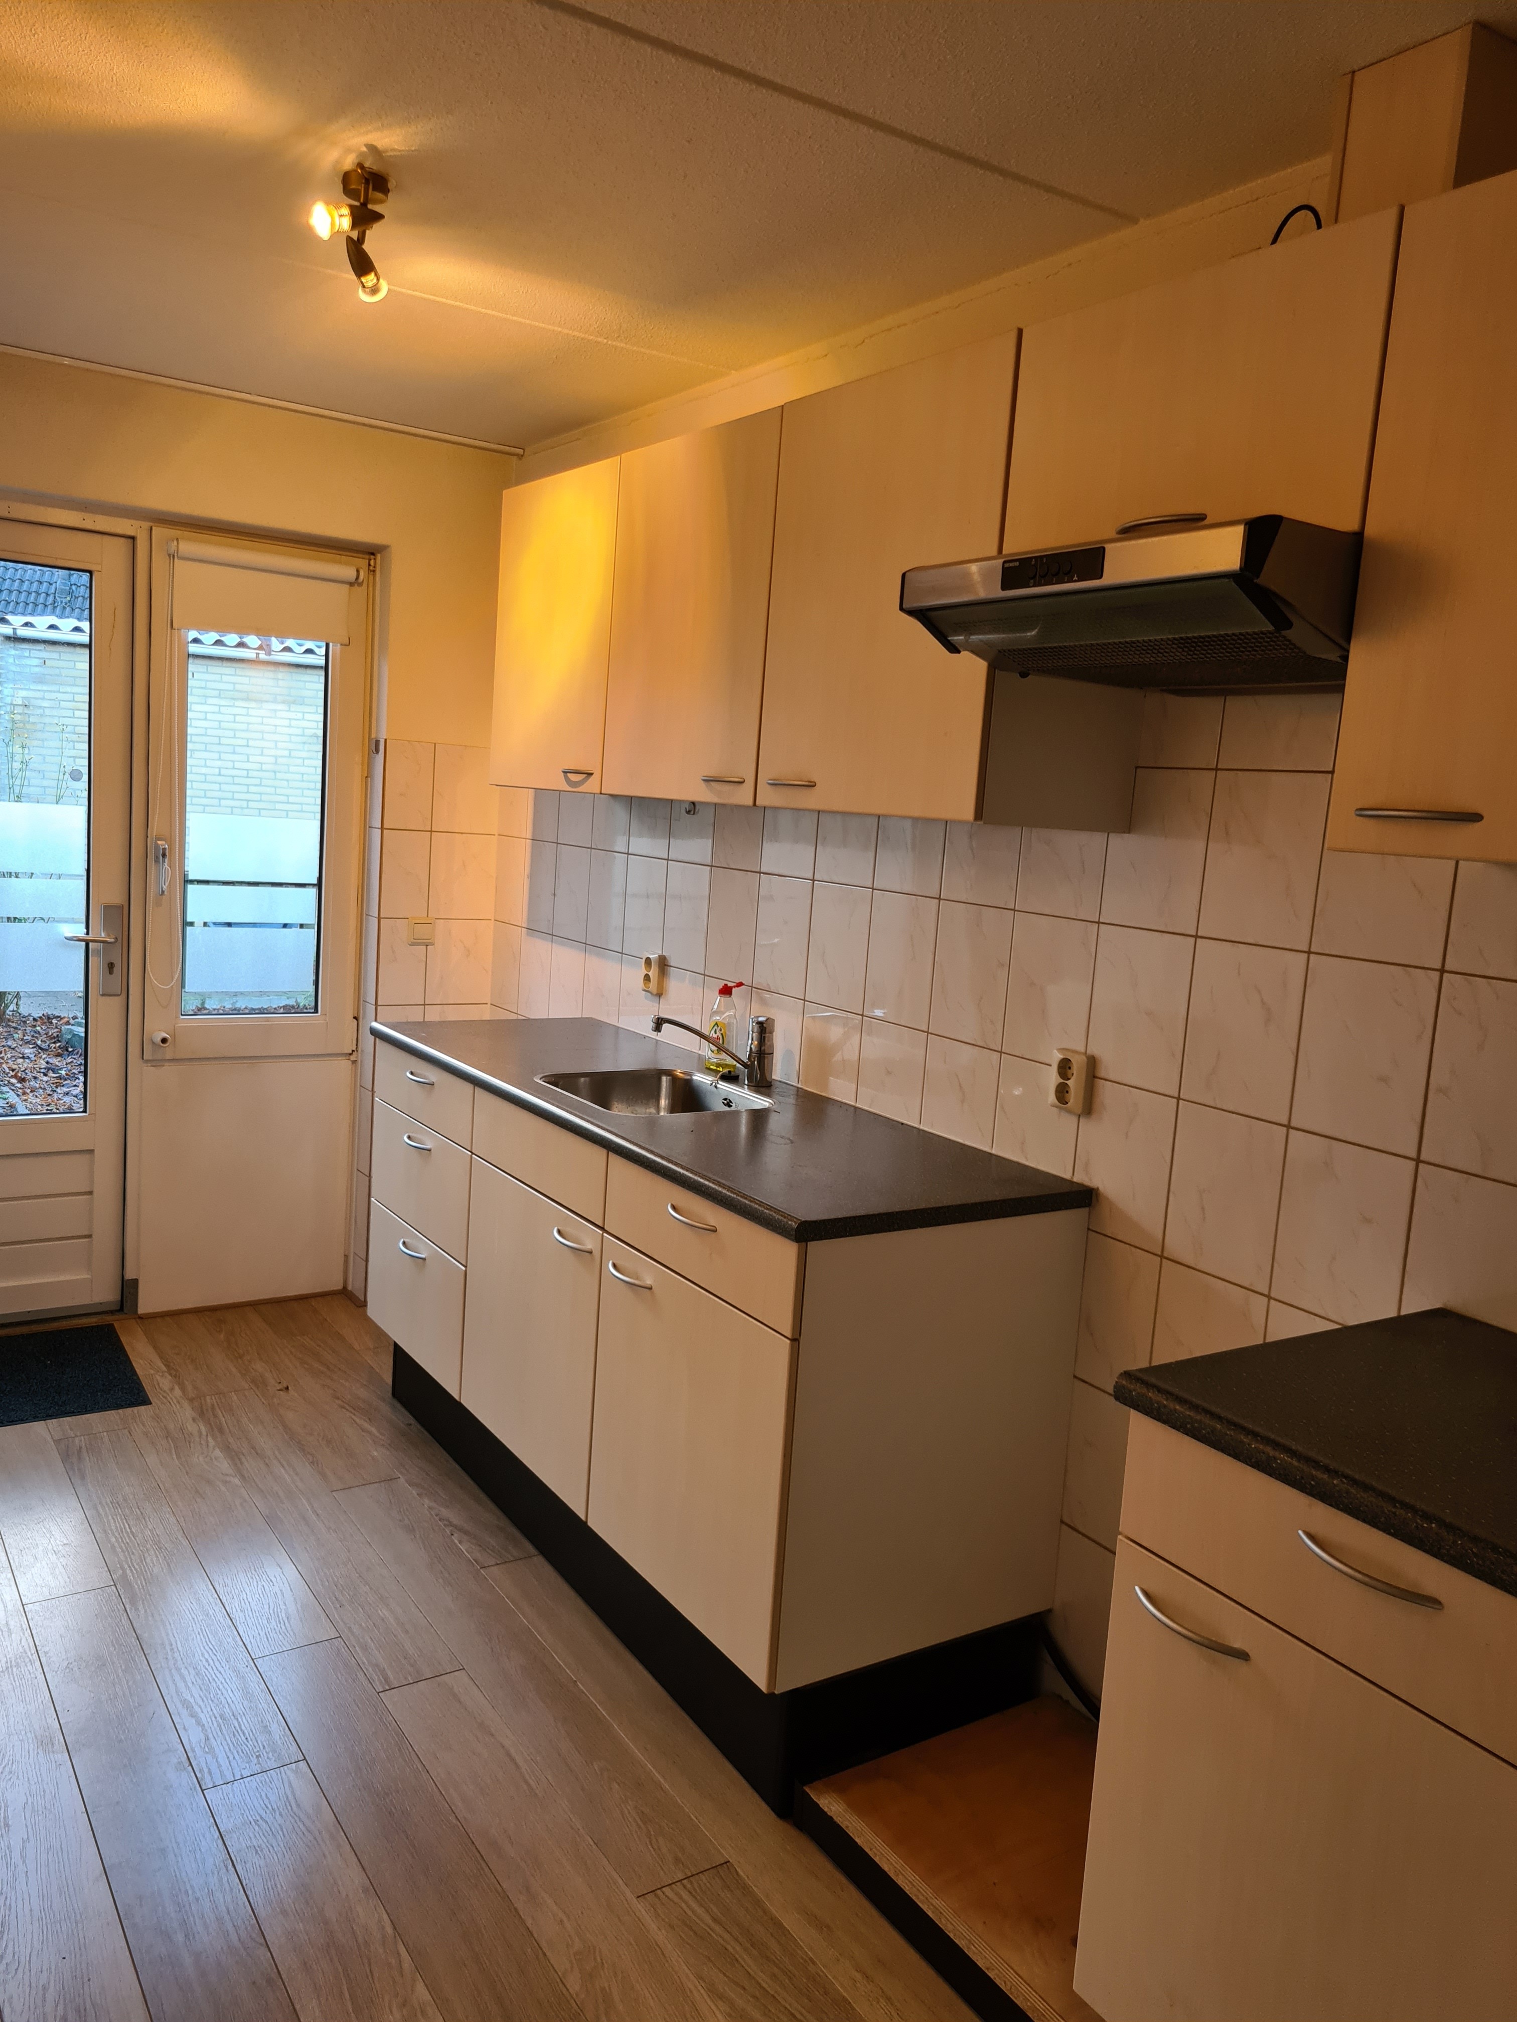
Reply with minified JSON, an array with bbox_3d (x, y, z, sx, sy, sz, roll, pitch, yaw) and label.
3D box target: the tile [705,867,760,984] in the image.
[{"bbox_3d":[-0.054,-0.189,3.361,0.009,0.247,0.198,-1,10,-33],"label":"tile"}]

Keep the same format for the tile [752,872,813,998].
[{"bbox_3d":[0.055,-0.159,3.218,0.010,0.247,0.200,-1,10,-33],"label":"tile"}]

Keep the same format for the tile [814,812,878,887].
[{"bbox_3d":[0.183,-0.376,3.037,0.009,0.248,0.200,-1,9,-33],"label":"tile"}]

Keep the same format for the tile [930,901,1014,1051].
[{"bbox_3d":[0.385,-0.066,2.737,0.009,0.248,0.200,-1,9,-33],"label":"tile"}]

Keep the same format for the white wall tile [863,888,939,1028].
[{"bbox_3d":[0.277,-0.098,2.923,0.010,0.250,0.201,-1,10,-33],"label":"white wall tile"}]

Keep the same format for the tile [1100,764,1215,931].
[{"bbox_3d":[0.627,-0.254,2.384,0.010,0.250,0.201,-1,10,-33],"label":"tile"}]

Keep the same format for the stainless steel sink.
[{"bbox_3d":[-0.215,0.234,2.965,0.385,0.165,0.420,-1,10,-33],"label":"stainless steel sink"}]

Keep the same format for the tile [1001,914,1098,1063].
[{"bbox_3d":[0.492,-0.035,2.553,0.010,0.247,0.200,-1,10,-33],"label":"tile"}]

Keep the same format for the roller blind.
[{"bbox_3d":[-1.322,-1.122,4.096,0.505,0.220,0.055,-1,9,-33],"label":"roller blind"}]

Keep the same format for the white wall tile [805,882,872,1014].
[{"bbox_3d":[0.166,-0.129,3.091,0.010,0.250,0.201,-1,10,-33],"label":"white wall tile"}]

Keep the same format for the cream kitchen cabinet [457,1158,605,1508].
[{"bbox_3d":[-0.223,0.615,3.147,0.568,0.550,0.598,-1,10,-33],"label":"cream kitchen cabinet"}]

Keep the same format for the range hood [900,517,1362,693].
[{"bbox_3d":[0.558,-0.505,1.967,0.503,0.139,0.597,-1,10,-33],"label":"range hood"}]

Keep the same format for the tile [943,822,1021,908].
[{"bbox_3d":[0.403,-0.314,2.702,0.009,0.248,0.200,-1,9,-33],"label":"tile"}]

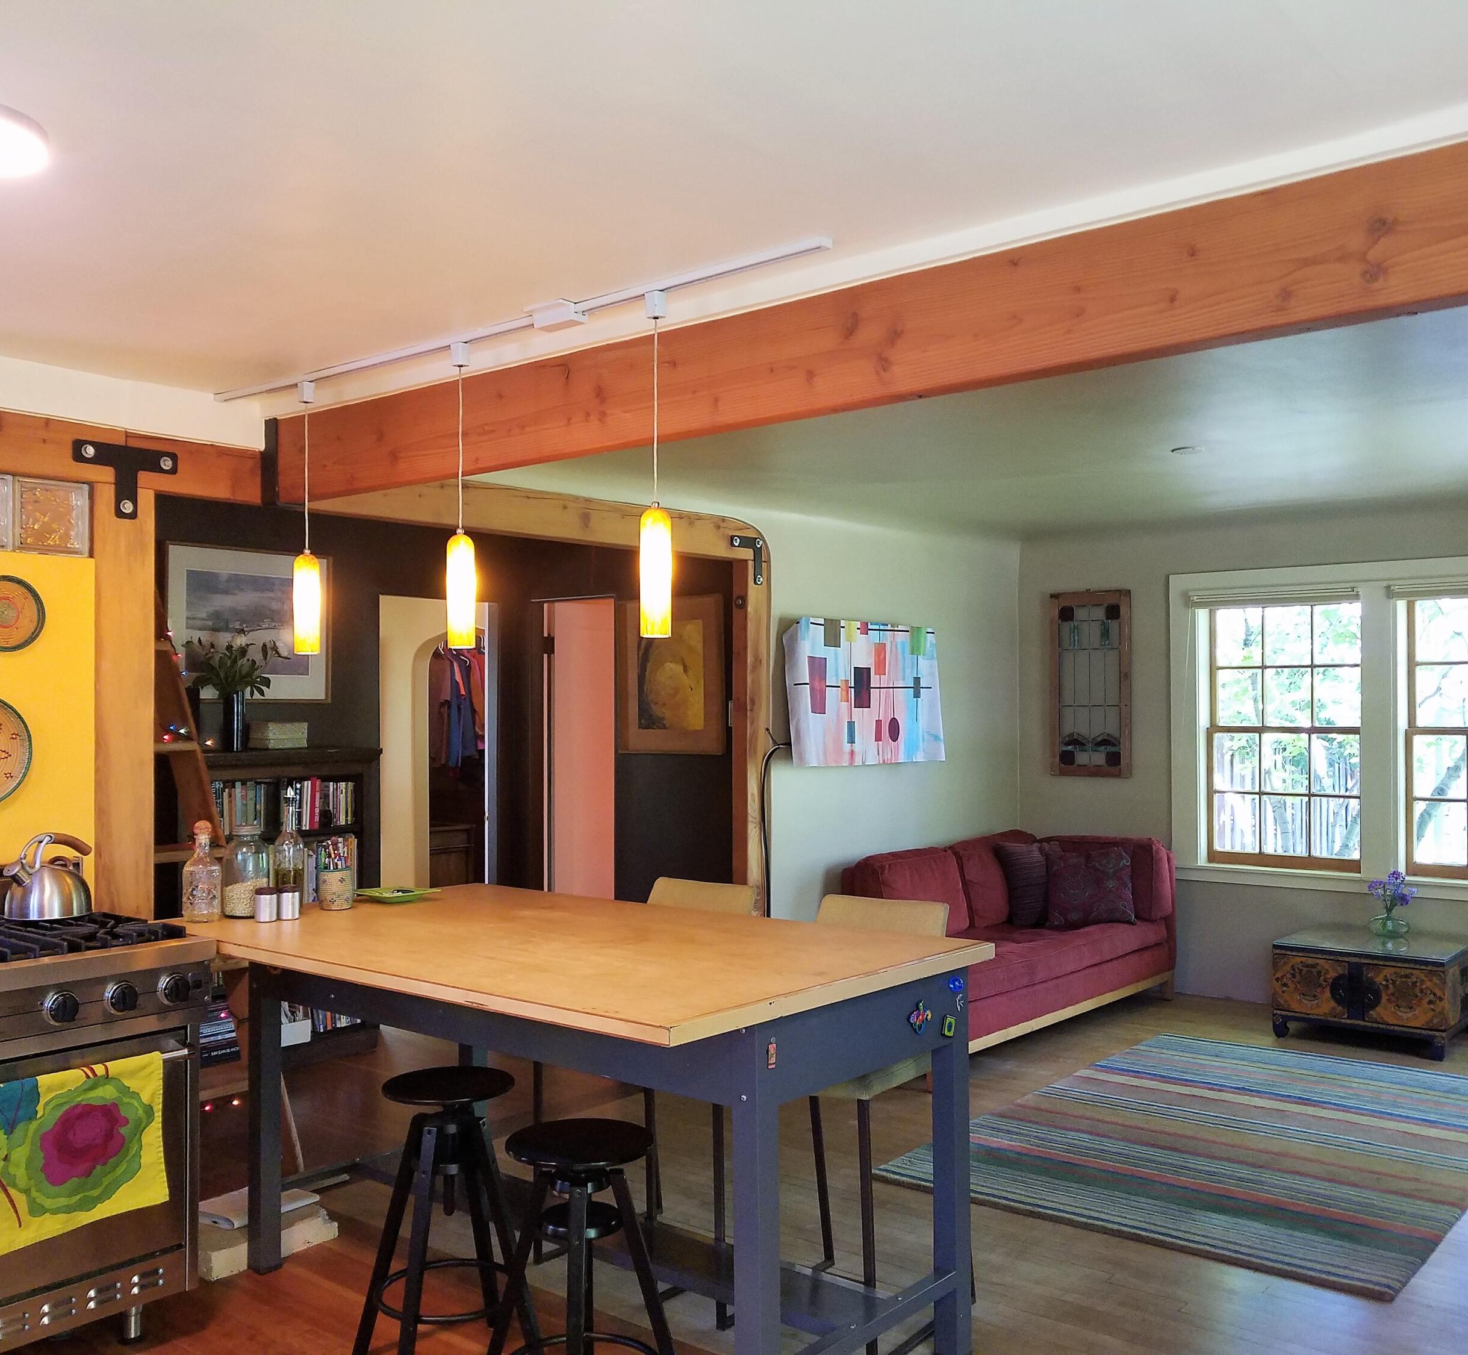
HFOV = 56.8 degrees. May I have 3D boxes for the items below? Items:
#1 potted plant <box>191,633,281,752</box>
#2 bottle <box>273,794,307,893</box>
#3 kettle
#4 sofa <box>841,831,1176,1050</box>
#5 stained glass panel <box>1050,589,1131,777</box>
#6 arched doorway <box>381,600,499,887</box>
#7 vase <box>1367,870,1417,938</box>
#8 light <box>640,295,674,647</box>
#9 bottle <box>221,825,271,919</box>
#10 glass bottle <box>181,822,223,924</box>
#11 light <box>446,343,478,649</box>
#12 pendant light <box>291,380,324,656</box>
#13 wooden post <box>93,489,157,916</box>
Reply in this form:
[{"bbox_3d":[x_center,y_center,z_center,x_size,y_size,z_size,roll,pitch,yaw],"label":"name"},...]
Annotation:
[{"bbox_3d":[-2.053,0.061,5.596,0.350,0.489,0.350,-1,-2,40],"label":"potted plant"},{"bbox_3d":[-1.236,0.481,3.782,0.085,0.339,0.085,-1,-2,39],"label":"bottle"},{"bbox_3d":[-1.719,0.494,3.395,0.195,0.203,0.205,-1,-2,41],"label":"kettle"},{"bbox_3d":[1.202,1.216,6.439,0.890,0.855,2.330,-1,-2,40],"label":"sofa"},{"bbox_3d":[1.977,0.038,7.519,0.476,1.024,0.040,-1,-2,39],"label":"stained glass panel"},{"bbox_3d":[-1.485,0.640,6.692,0.130,2.039,0.709,-1,-2,39],"label":"arched doorway"},{"bbox_3d":[3.090,1.064,6.386,0.219,0.301,0.202,-1,-2,39],"label":"vase"},{"bbox_3d":[-0.169,-0.463,2.950,0.070,0.758,0.070,0,-1,0],"label":"light"},{"bbox_3d":[-1.373,0.537,3.824,0.125,0.262,0.125,-1,-2,40],"label":"bottle"},{"bbox_3d":[-1.420,0.514,3.629,0.104,0.265,0.104,-1,-2,39],"label":"glass bottle"},{"bbox_3d":[-0.676,-0.451,3.362,0.074,0.763,0.074,0,-1,0],"label":"light"},{"bbox_3d":[-1.208,-0.452,3.837,0.080,0.773,0.080,-1,-2,39],"label":"pendant light"},{"bbox_3d":[-1.780,0.522,3.873,0.150,2.124,0.176,-1,-2,39],"label":"wooden post"}]

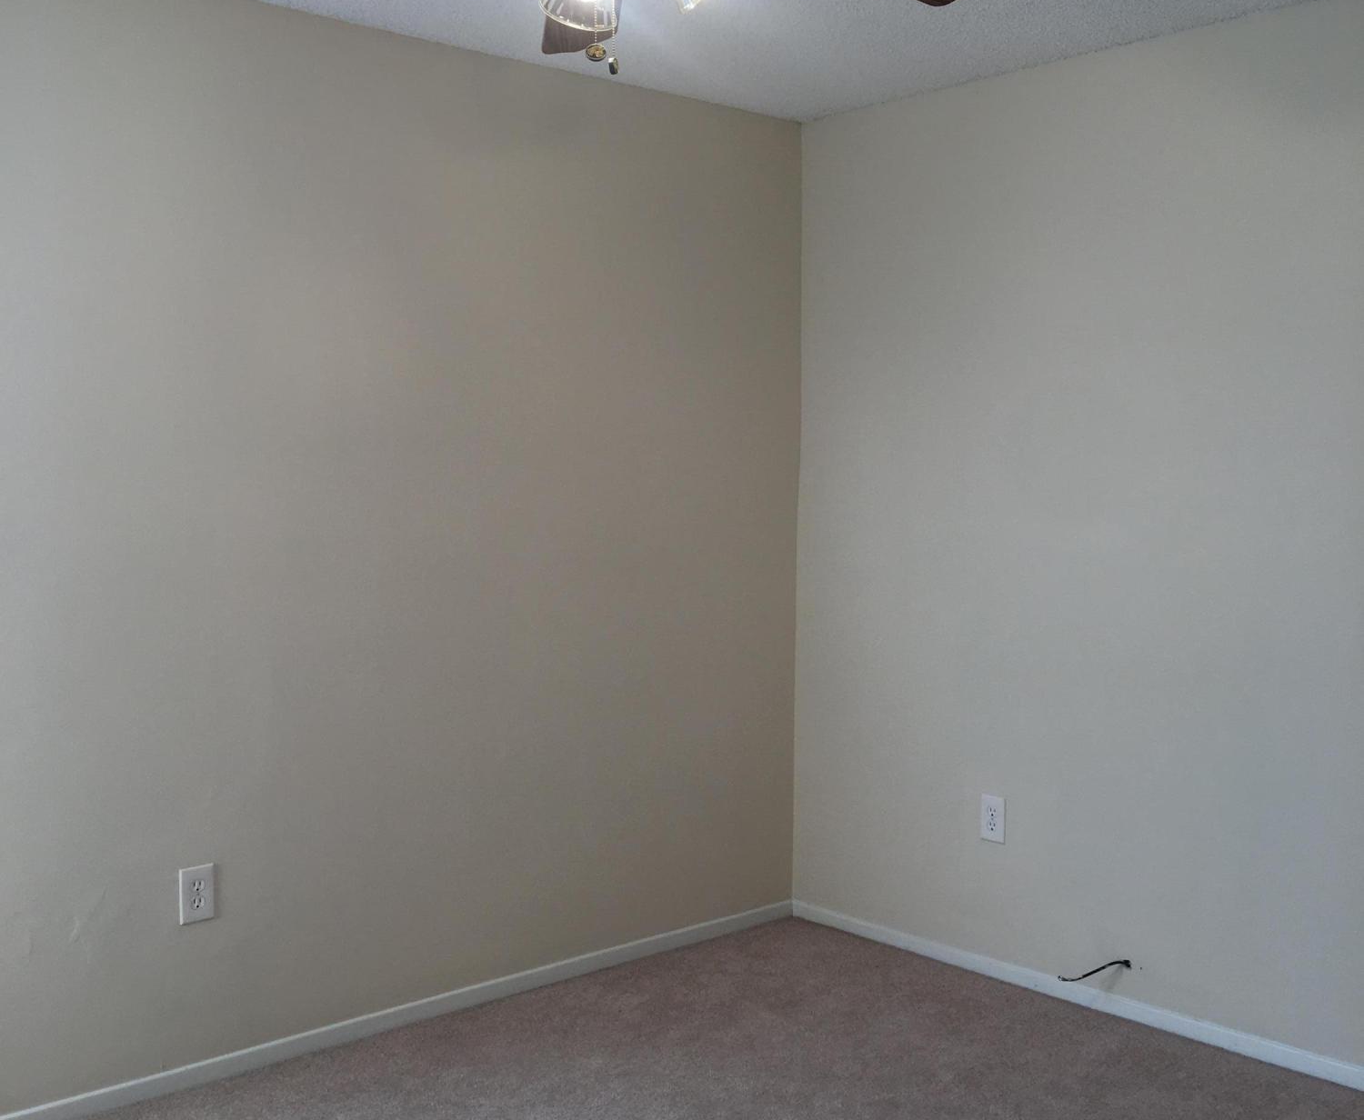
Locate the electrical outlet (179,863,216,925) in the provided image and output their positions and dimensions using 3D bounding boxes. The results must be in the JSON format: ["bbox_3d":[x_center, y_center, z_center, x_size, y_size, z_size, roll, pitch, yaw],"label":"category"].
[{"bbox_3d":[-1.082,0.745,3.398,0.080,0.125,0.008,-3,5,-42],"label":"electrical outlet"}]

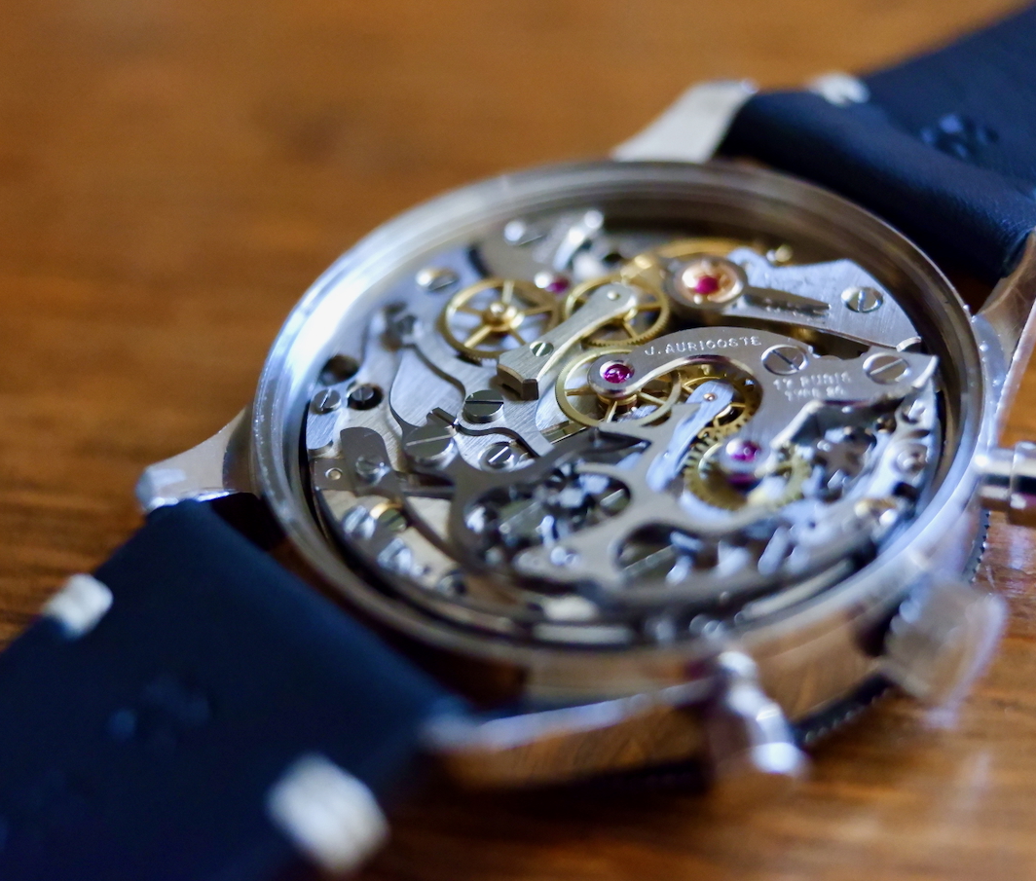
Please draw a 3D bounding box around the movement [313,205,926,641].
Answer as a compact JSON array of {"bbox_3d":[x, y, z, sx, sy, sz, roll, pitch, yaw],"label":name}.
[{"bbox_3d":[0.005,-0.001,0.086,0.032,0.005,0.032,-8,44,0],"label":"movement"}]

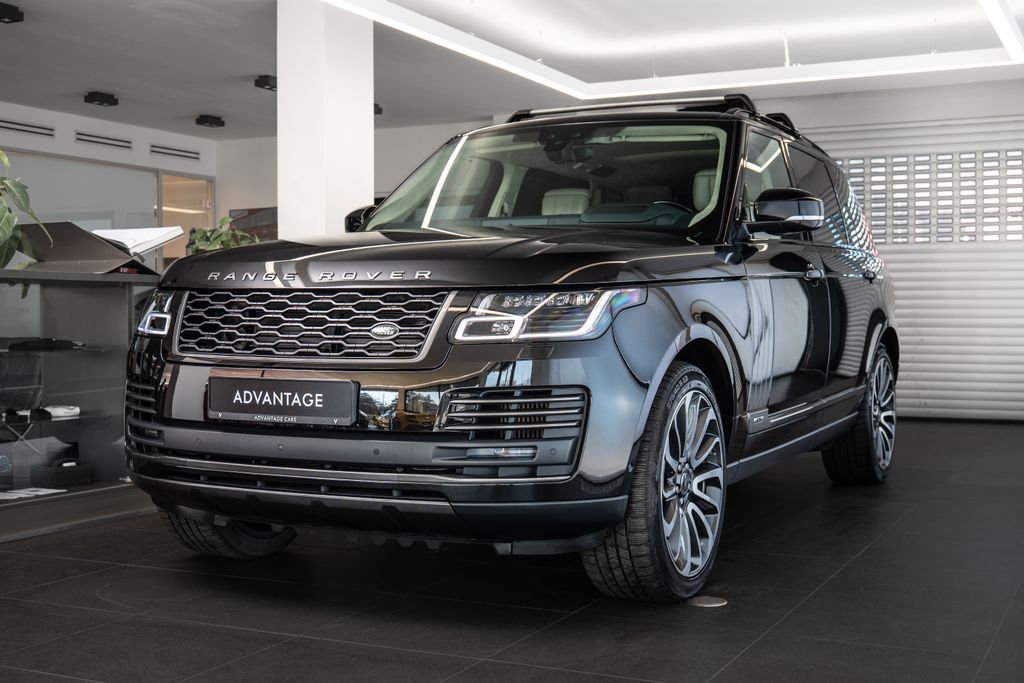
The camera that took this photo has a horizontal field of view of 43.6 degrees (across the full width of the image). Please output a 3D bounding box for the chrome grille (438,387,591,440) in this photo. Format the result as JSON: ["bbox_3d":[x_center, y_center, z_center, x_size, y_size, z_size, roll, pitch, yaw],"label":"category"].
[{"bbox_3d":[-0.013,0.194,3.517,0.420,0.155,0.110,-1,-2,5],"label":"chrome grille"}]

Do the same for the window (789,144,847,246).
[{"bbox_3d":[1.432,-0.671,6.010,0.060,0.460,0.820,-20,-8,25],"label":"window"}]

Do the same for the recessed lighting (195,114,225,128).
[{"bbox_3d":[-2.868,-2.103,12.211,0.140,0.088,0.262,0,1,26],"label":"recessed lighting"}]

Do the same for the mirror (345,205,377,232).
[{"bbox_3d":[-0.678,-0.526,5.866,0.270,0.185,0.160,0,1,27],"label":"mirror"}]

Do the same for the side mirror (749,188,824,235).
[{"bbox_3d":[1.054,-0.508,4.949,0.270,0.185,0.160,0,1,27],"label":"side mirror"}]

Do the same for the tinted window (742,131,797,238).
[{"bbox_3d":[1.055,-0.633,5.237,0.060,0.480,0.950,-19,-7,26],"label":"tinted window"}]

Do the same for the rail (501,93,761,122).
[{"bbox_3d":[0.534,-1.093,6.110,1.270,0.115,0.090,0,1,27],"label":"rail"}]

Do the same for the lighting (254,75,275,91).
[{"bbox_3d":[-1.909,-2.063,10.195,0.140,0.088,0.262,0,1,26],"label":"lighting"}]

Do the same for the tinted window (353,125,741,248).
[{"bbox_3d":[0.198,-0.688,5.449,1.500,0.160,0.830,0,41,27],"label":"tinted window"}]

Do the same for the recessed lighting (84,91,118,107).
[{"bbox_3d":[-3.498,-2.073,10.933,0.140,0.088,0.262,0,1,26],"label":"recessed lighting"}]

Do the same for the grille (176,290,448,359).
[{"bbox_3d":[-0.644,-0.052,3.799,0.950,0.200,0.110,0,-17,27],"label":"grille"}]

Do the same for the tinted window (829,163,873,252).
[{"bbox_3d":[1.769,-0.693,6.769,0.080,0.440,0.850,-19,-5,18],"label":"tinted window"}]

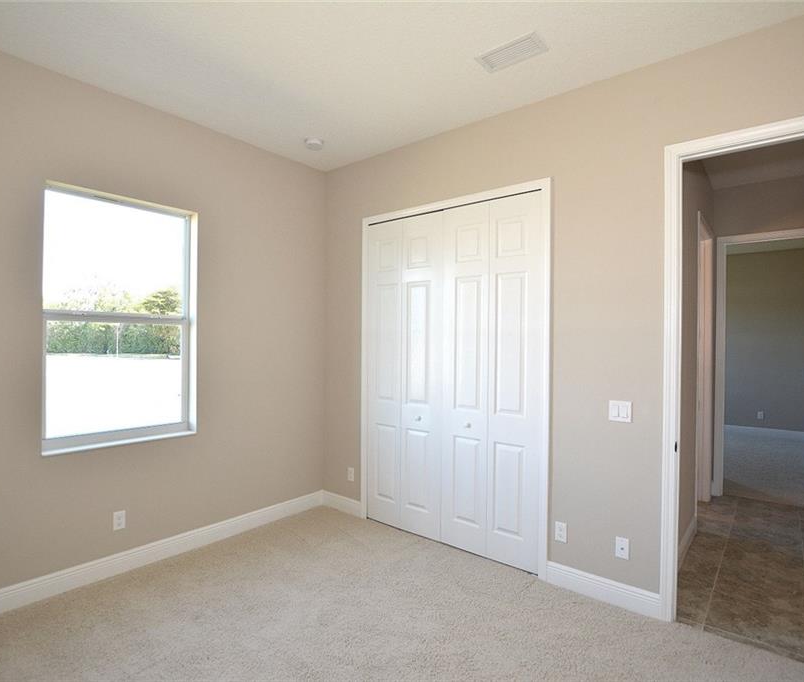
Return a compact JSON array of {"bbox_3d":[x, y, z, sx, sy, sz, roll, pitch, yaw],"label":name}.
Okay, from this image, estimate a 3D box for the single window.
[{"bbox_3d":[-1.775,-0.128,2.930,0.110,1.550,0.885,1,0,39],"label":"single window"}]

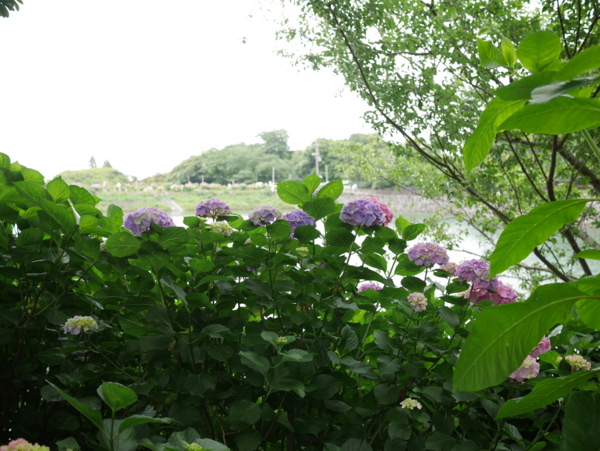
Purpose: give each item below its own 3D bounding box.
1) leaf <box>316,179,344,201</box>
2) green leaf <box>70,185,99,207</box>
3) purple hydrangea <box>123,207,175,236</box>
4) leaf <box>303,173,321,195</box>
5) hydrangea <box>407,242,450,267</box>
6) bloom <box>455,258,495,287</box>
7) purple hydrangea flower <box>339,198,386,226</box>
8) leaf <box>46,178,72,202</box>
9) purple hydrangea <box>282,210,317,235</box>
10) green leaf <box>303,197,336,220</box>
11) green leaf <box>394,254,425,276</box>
[{"bbox_3d":[0.097,-0.113,2.200,0.089,0.070,0.060,-1,3,-15],"label":"leaf"},{"bbox_3d":[-0.702,-0.096,2.250,0.091,0.075,0.050,0,3,0],"label":"green leaf"},{"bbox_3d":[-0.449,-0.010,2.070,0.161,0.088,0.150,0,3,0],"label":"purple hydrangea"},{"bbox_3d":[0.039,-0.134,2.260,0.062,0.072,0.045,0,3,0],"label":"leaf"},{"bbox_3d":[0.456,0.102,2.450,0.152,0.085,0.145,0,3,0],"label":"hydrangea"},{"bbox_3d":[0.597,0.162,2.350,0.144,0.097,0.145,0,3,0],"label":"bloom"},{"bbox_3d":[0.204,-0.041,2.250,0.152,0.092,0.150,0,3,0],"label":"purple hydrangea flower"},{"bbox_3d":[-0.703,-0.103,2.020,0.070,0.079,0.045,0,3,0],"label":"leaf"},{"bbox_3d":[-0.002,-0.007,2.600,0.127,0.097,0.125,0,3,0],"label":"purple hydrangea"},{"bbox_3d":[0.067,-0.055,2.400,0.118,0.083,0.050,0,3,0],"label":"green leaf"},{"bbox_3d":[0.365,0.133,2.300,0.101,0.073,0.060,-1,3,-10],"label":"green leaf"}]

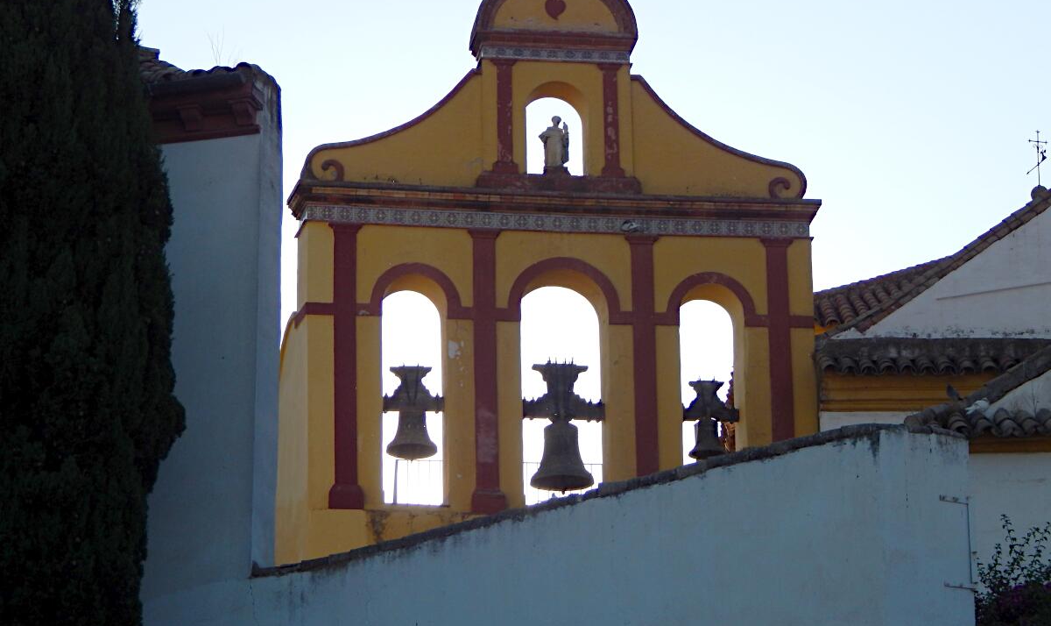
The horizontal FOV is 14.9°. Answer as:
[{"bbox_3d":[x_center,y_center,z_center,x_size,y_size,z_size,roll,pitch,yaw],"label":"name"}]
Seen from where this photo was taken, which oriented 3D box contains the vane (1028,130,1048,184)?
[{"bbox_3d":[6.065,-1.828,47.663,0.240,0.705,0.580,4,-18,-15],"label":"vane"}]

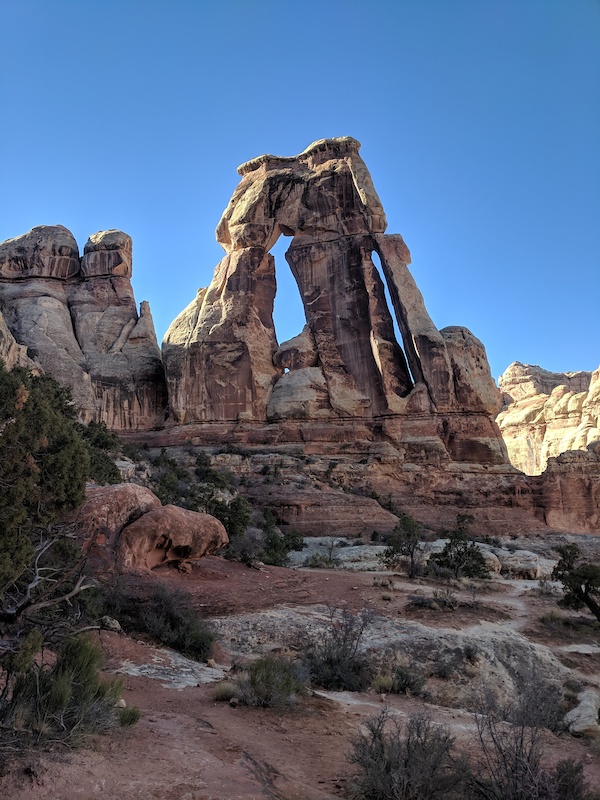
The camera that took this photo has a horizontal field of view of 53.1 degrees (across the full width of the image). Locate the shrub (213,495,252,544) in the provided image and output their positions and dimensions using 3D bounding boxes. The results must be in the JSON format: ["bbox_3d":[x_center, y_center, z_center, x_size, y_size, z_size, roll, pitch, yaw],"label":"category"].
[{"bbox_3d":[-3.258,5.815,29.000,1.950,2.400,1.900,0,-9,0],"label":"shrub"}]

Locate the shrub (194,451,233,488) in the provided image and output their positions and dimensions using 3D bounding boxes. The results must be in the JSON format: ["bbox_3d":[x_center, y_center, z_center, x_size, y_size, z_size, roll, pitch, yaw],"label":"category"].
[{"bbox_3d":[-6.334,5.089,44.000,2.750,2.600,2.500,0,-9,0],"label":"shrub"}]

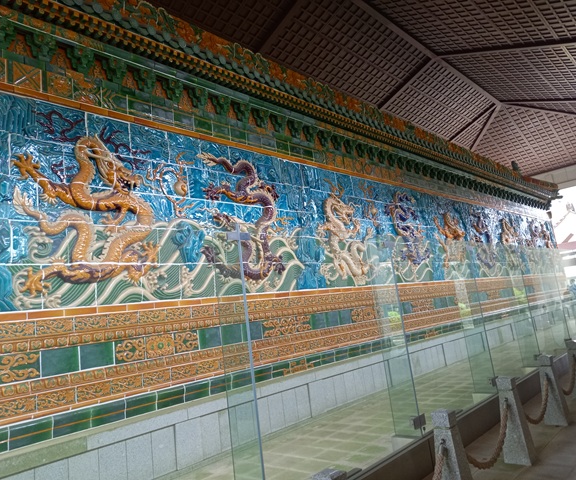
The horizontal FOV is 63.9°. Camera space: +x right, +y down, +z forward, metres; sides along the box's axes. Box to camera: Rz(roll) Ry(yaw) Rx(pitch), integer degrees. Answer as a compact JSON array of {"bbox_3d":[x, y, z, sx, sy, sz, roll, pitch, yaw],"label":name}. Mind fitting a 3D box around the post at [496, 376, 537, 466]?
[{"bbox_3d":[2.124,1.683,4.355,0.229,0.746,0.224,-15,-12,42],"label":"post"}]

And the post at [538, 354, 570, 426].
[{"bbox_3d":[3.050,1.725,5.337,0.229,0.746,0.224,-15,-12,42],"label":"post"}]

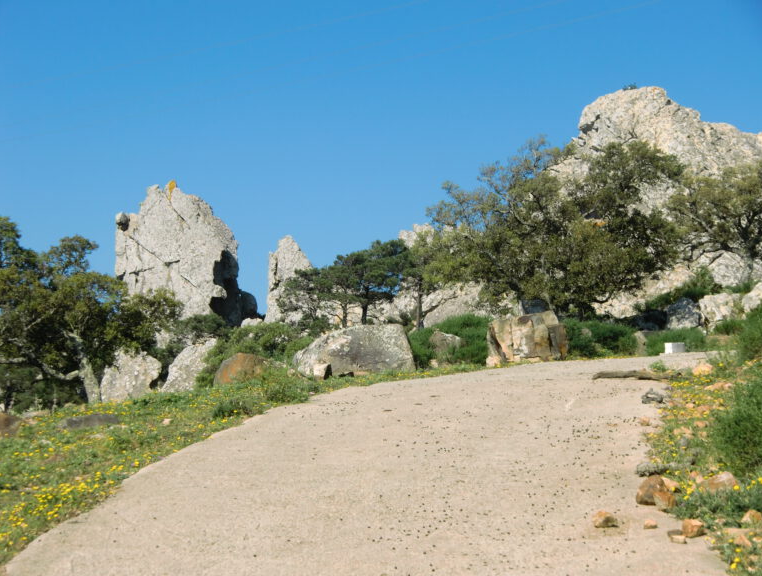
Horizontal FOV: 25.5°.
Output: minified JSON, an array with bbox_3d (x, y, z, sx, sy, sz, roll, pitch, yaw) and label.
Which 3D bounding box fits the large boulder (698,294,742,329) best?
[{"bbox_3d":[7.651,0.507,38.000,0.947,0.811,0.757,0,-3,0],"label":"large boulder"}]

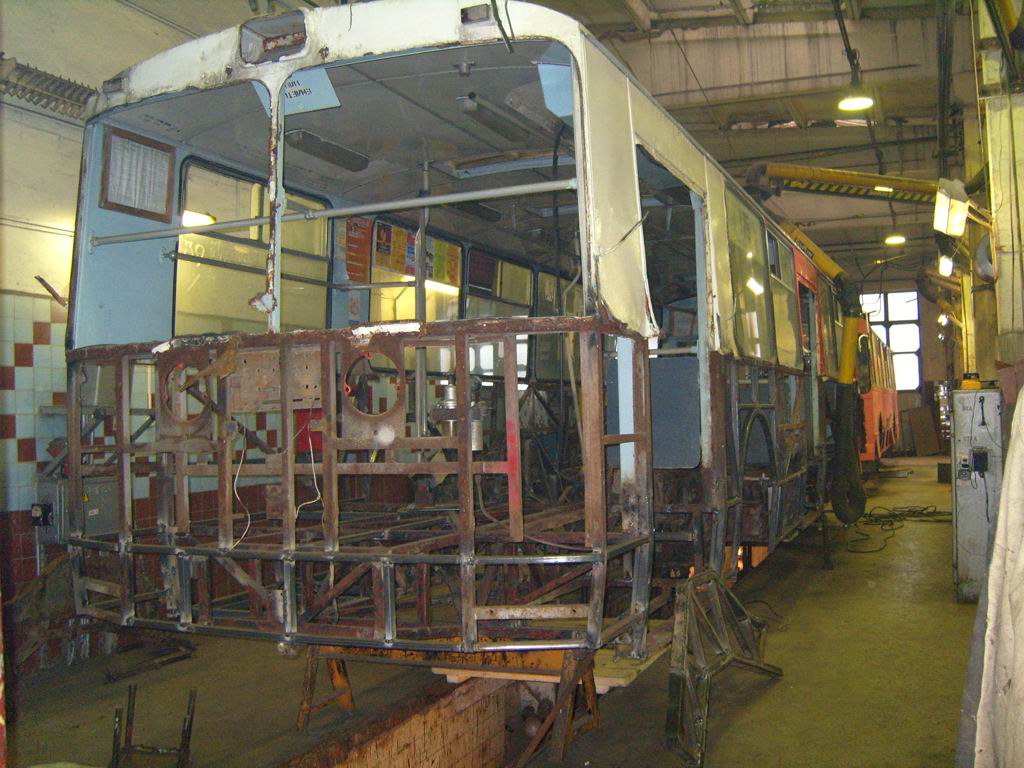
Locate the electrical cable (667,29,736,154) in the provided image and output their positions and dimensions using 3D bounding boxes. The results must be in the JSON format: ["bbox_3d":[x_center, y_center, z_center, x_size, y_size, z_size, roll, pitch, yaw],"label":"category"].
[{"bbox_3d":[2.712,-4.149,14.738,0.900,1.900,0.300,-2,-2,23],"label":"electrical cable"}]

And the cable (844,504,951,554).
[{"bbox_3d":[5.049,1.830,13.438,1.150,0.070,5.300,-2,-2,23],"label":"cable"}]

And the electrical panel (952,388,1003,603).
[{"bbox_3d":[3.723,0.883,8.248,0.350,1.666,0.350,-2,-2,23],"label":"electrical panel"}]

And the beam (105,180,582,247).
[{"bbox_3d":[-0.828,-0.681,4.196,2.310,0.040,0.040,-2,-2,23],"label":"beam"}]

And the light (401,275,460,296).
[{"bbox_3d":[-0.882,-1.136,11.486,0.140,0.120,1.420,-2,-2,23],"label":"light"}]

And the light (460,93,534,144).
[{"bbox_3d":[-0.068,-1.240,4.860,0.170,0.080,0.660,-2,-2,23],"label":"light"}]

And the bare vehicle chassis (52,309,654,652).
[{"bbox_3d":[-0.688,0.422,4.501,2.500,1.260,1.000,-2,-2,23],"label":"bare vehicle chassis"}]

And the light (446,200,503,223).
[{"bbox_3d":[-0.249,-1.179,6.923,0.200,0.080,0.640,-2,-2,23],"label":"light"}]

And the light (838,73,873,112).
[{"bbox_3d":[4.549,-3.847,13.712,0.440,0.410,0.440,-2,-2,23],"label":"light"}]

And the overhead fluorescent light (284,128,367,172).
[{"bbox_3d":[-0.966,-1.217,5.327,0.200,0.080,0.640,-2,-2,23],"label":"overhead fluorescent light"}]

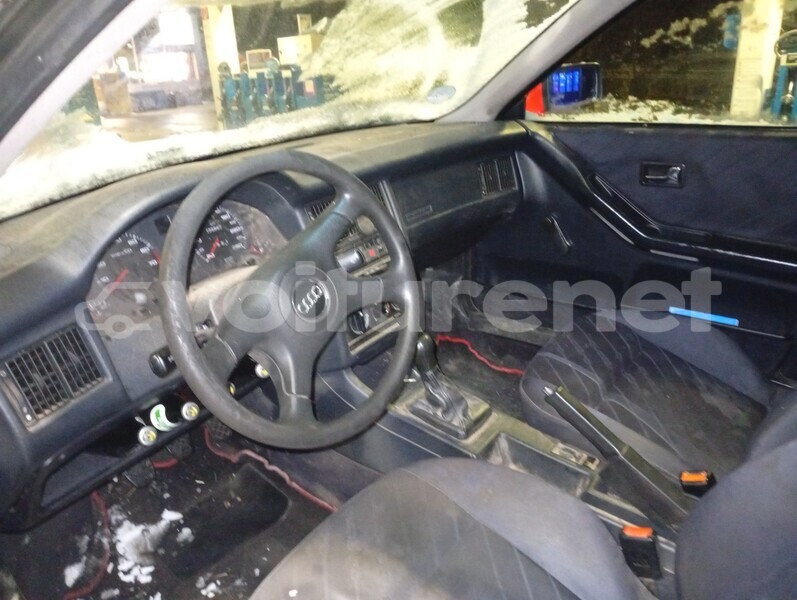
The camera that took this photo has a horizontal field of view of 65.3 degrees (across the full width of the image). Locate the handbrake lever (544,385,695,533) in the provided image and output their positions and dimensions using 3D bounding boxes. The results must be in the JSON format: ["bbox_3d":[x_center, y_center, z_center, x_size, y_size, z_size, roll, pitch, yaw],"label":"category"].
[{"bbox_3d":[0.360,0.259,1.009,0.285,0.185,0.050,16,30,41],"label":"handbrake lever"}]

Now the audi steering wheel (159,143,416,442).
[{"bbox_3d":[-0.127,-0.003,0.818,0.090,0.385,0.385,-11,37,48],"label":"audi steering wheel"}]

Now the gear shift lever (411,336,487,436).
[{"bbox_3d":[0.092,0.158,1.234,0.140,0.185,0.105,16,30,41],"label":"gear shift lever"}]

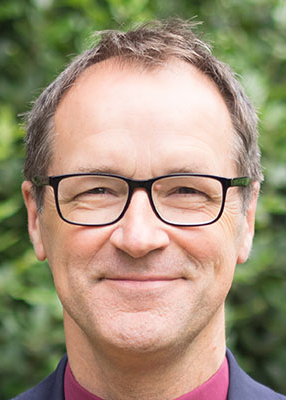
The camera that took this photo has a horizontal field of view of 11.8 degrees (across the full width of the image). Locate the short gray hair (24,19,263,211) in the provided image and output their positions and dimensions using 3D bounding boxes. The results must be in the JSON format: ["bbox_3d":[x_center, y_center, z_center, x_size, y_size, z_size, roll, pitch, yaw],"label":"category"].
[{"bbox_3d":[0.000,-0.055,1.090,0.186,0.175,0.195,0,0,0],"label":"short gray hair"}]

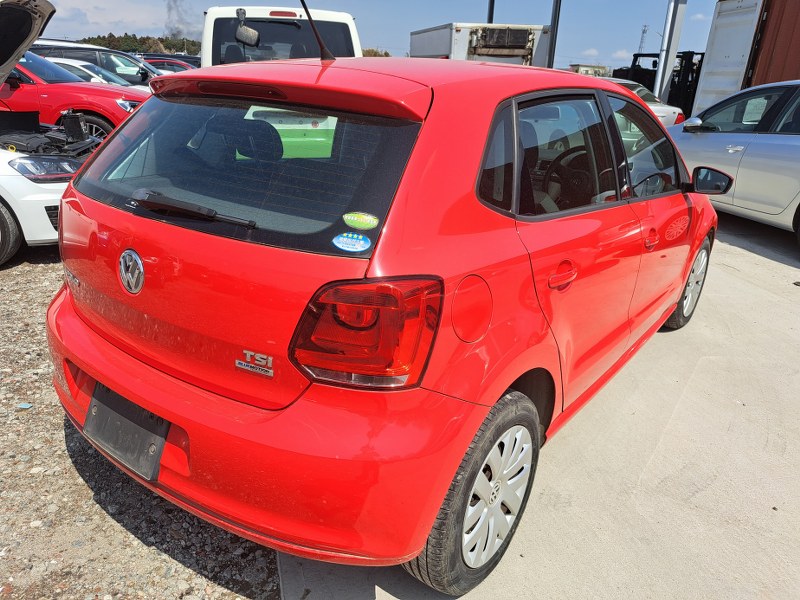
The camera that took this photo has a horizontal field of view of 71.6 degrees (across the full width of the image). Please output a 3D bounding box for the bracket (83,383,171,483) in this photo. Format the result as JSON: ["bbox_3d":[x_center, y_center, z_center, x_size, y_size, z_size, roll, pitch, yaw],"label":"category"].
[{"bbox_3d":[-0.736,0.346,1.491,0.350,0.170,0.030,17,9,35],"label":"bracket"}]

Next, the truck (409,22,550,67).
[{"bbox_3d":[1.543,-4.565,11.900,1.900,2.200,3.100,-4,23,-11],"label":"truck"}]

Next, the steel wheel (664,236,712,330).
[{"bbox_3d":[1.757,-0.123,3.463,0.190,0.600,0.600,17,26,35],"label":"steel wheel"}]

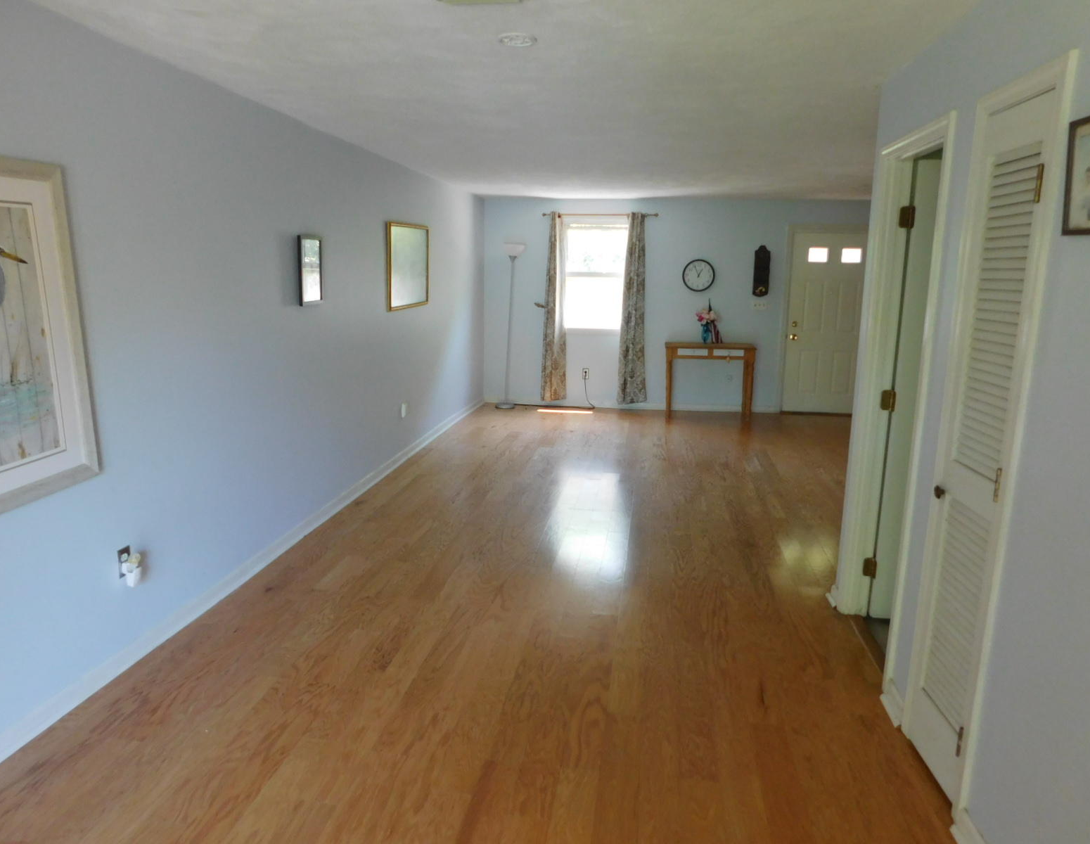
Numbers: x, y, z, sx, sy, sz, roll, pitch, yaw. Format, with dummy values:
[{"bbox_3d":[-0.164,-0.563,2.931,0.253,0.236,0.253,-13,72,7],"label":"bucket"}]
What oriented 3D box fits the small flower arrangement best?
[{"bbox_3d":[1.869,-1.133,8.554,0.290,0.490,0.220,2,11,6],"label":"small flower arrangement"}]

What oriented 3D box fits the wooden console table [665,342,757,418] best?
[{"bbox_3d":[1.899,-0.479,8.628,1.000,0.820,0.360,2,11,6],"label":"wooden console table"}]

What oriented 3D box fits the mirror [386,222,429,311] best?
[{"bbox_3d":[-1.127,-1.304,6.287,0.030,0.675,1.010,3,12,8],"label":"mirror"}]

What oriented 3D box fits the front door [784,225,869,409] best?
[{"bbox_3d":[3.255,-1.129,8.562,1.030,2.130,0.120,2,11,6],"label":"front door"}]

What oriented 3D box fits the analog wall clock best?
[{"bbox_3d":[1.772,-1.685,8.601,0.370,0.370,0.040,2,11,6],"label":"analog wall clock"}]

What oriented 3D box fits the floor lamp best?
[{"bbox_3d":[-0.406,-1.108,8.846,0.270,1.880,0.270,4,12,6],"label":"floor lamp"}]

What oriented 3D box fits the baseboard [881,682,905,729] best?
[{"bbox_3d":[1.315,1.055,2.822,0.030,0.090,0.185,3,12,8],"label":"baseboard"}]

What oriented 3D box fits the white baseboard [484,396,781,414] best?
[{"bbox_3d":[0.993,-0.202,9.003,3.540,0.094,0.025,2,11,6],"label":"white baseboard"}]

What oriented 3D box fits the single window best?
[{"bbox_3d":[0.599,-1.733,8.776,0.820,1.290,0.090,2,11,6],"label":"single window"}]

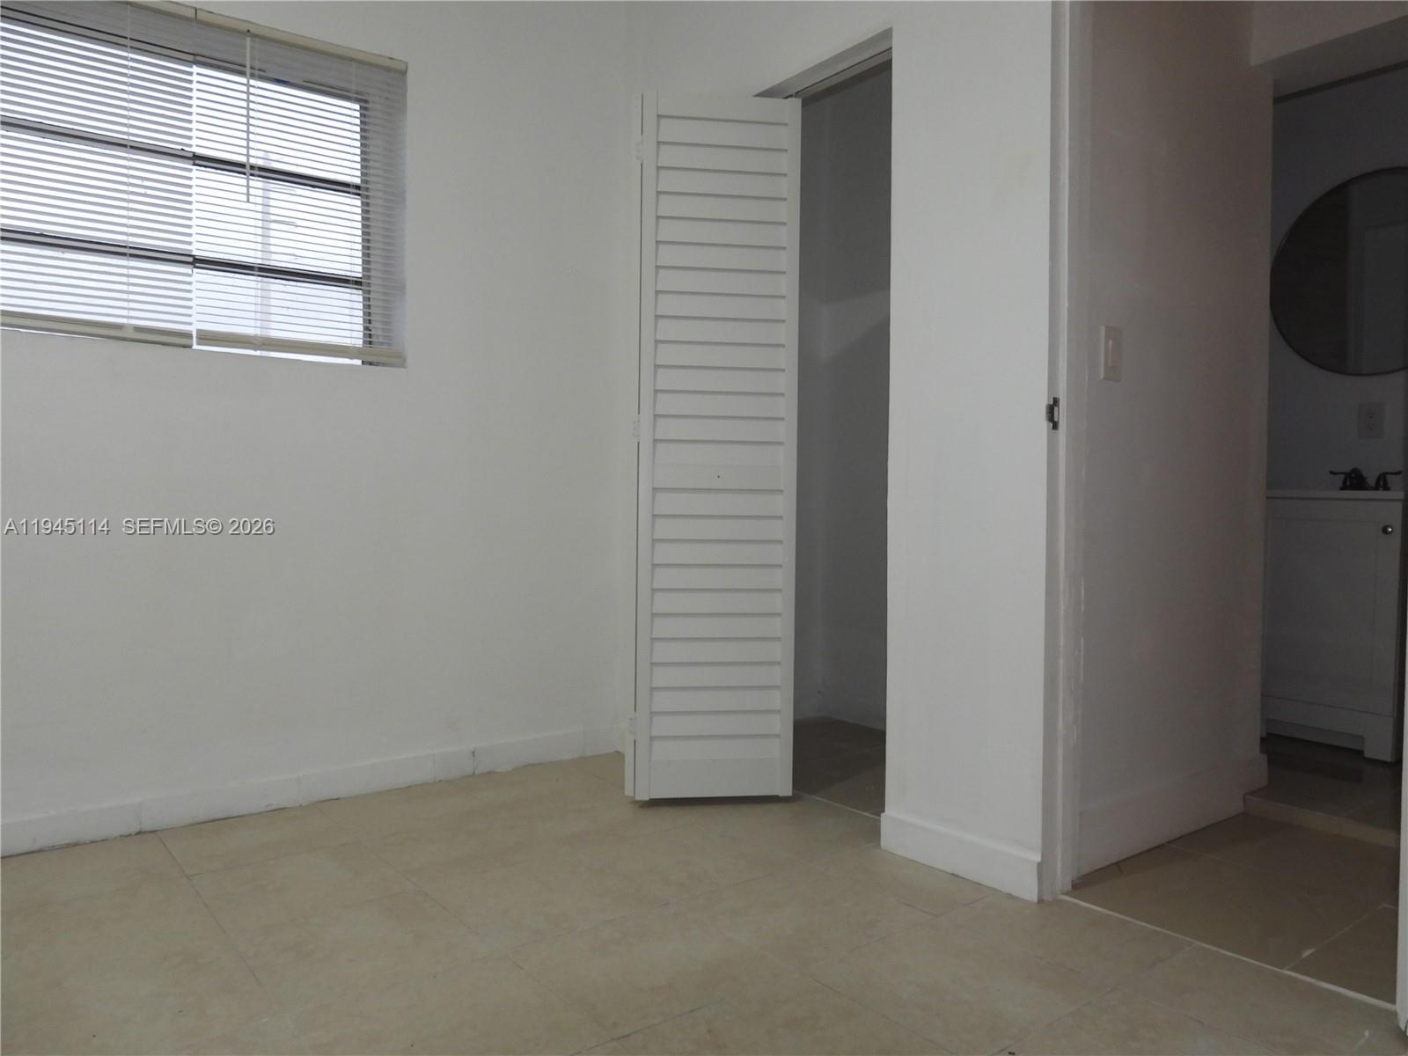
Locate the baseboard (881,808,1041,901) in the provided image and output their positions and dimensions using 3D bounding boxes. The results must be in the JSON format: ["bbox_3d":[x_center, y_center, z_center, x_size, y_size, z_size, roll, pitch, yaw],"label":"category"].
[{"bbox_3d":[0.585,0.757,2.267,0.016,0.090,0.432,0,1,-38],"label":"baseboard"}]

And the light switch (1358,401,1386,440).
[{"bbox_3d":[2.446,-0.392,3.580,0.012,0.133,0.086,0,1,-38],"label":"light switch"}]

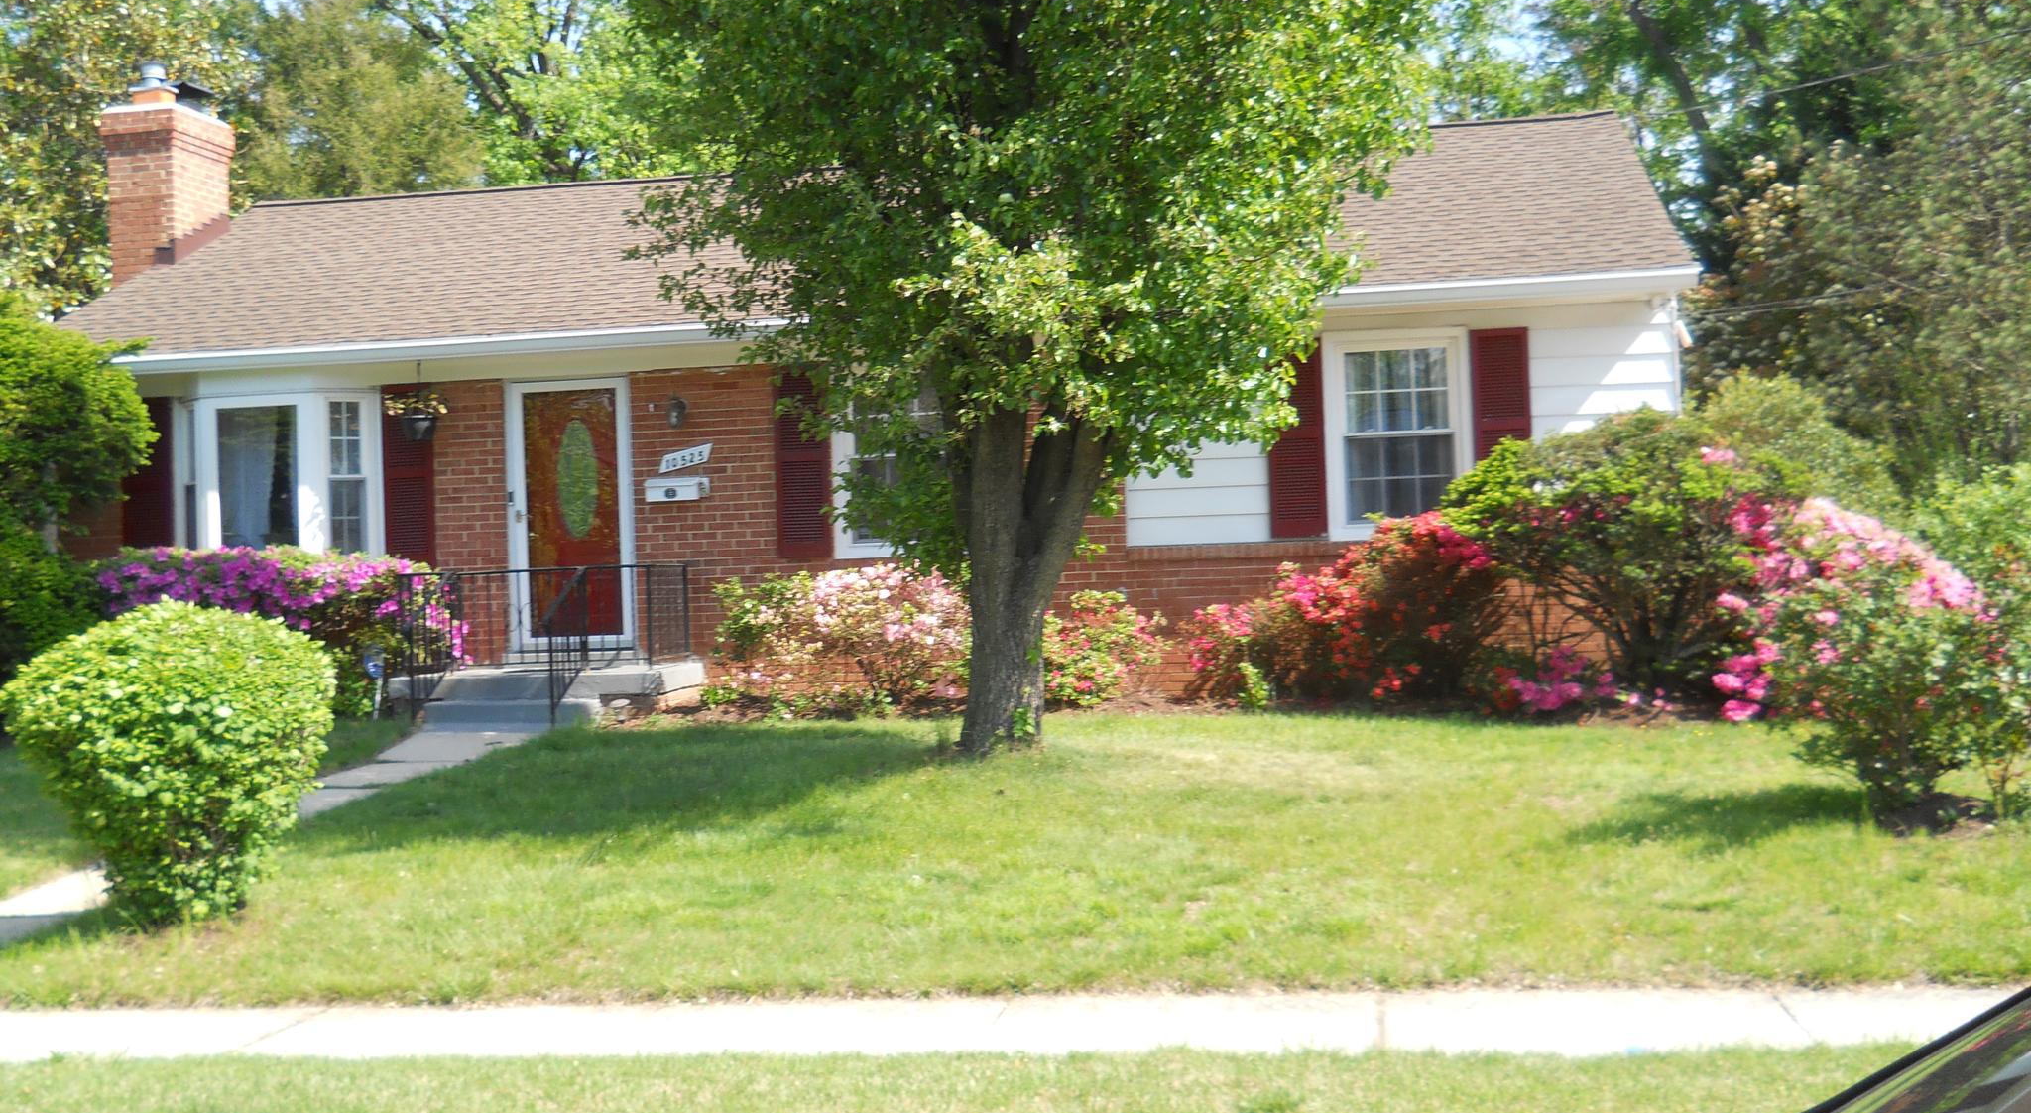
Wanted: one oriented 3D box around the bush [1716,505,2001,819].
[{"bbox_3d":[4.390,0.533,11.300,1.521,1.627,1.500,-2,-1,9],"label":"bush"}]

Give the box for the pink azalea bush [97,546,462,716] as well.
[{"bbox_3d":[-5.425,0.578,15.960,2.878,1.305,1.250,-2,-1,9],"label":"pink azalea bush"}]

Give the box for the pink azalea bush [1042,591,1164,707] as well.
[{"bbox_3d":[0.564,0.633,15.329,0.968,0.780,0.850,-2,-1,9],"label":"pink azalea bush"}]

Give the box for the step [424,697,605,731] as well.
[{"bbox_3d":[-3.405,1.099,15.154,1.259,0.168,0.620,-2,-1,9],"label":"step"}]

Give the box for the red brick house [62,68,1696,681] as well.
[{"bbox_3d":[-1.090,-1.637,20.068,13.050,5.860,8.850,-2,-1,9],"label":"red brick house"}]

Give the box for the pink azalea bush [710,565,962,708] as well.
[{"bbox_3d":[-1.212,0.560,15.470,2.025,1.021,1.150,-2,-1,9],"label":"pink azalea bush"}]

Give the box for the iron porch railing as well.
[{"bbox_3d":[-3.513,0.625,15.670,1.877,1.051,1.550,-2,-1,9],"label":"iron porch railing"}]

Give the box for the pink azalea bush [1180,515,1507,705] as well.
[{"bbox_3d":[2.221,0.341,14.807,2.203,1.254,1.300,-2,-1,9],"label":"pink azalea bush"}]

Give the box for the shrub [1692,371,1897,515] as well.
[{"bbox_3d":[6.161,-0.233,16.975,1.750,2.431,1.750,-2,-1,9],"label":"shrub"}]

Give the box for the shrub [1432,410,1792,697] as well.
[{"bbox_3d":[3.910,-0.043,14.282,2.175,1.865,1.900,-2,-1,9],"label":"shrub"}]

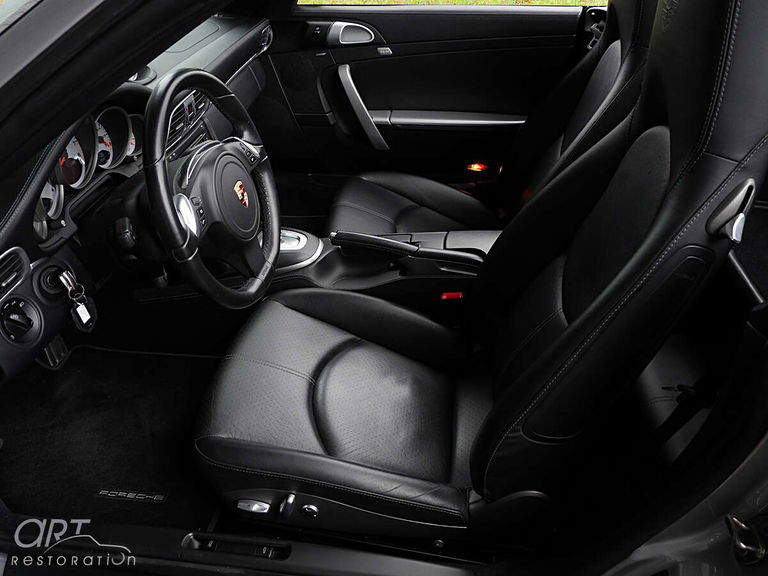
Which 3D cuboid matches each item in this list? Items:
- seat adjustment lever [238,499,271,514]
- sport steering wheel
[{"bbox_3d":[-0.202,0.339,0.965,0.050,0.017,0.018,5,32,6],"label":"seat adjustment lever"},{"bbox_3d":[-0.260,-0.147,0.964,0.100,0.370,0.370,-9,30,14],"label":"sport steering wheel"}]

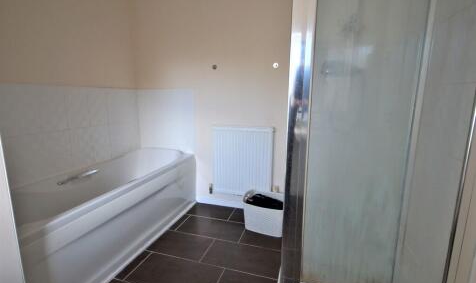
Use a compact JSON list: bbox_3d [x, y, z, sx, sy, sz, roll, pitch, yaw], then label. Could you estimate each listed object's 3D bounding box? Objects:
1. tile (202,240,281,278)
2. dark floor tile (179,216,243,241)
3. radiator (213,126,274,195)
[{"bbox_3d":[0.044,0.853,1.742,0.581,0.010,0.303,3,10,17],"label":"tile"},{"bbox_3d":[-0.229,0.782,2.137,0.581,0.010,0.303,3,10,17],"label":"dark floor tile"},{"bbox_3d":[0.046,0.199,2.372,0.588,0.680,0.090,3,10,17],"label":"radiator"}]

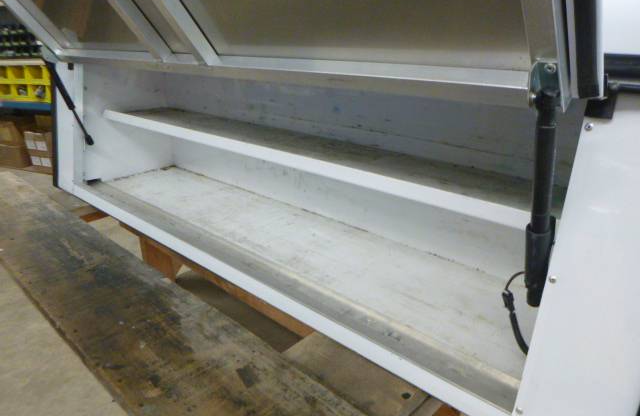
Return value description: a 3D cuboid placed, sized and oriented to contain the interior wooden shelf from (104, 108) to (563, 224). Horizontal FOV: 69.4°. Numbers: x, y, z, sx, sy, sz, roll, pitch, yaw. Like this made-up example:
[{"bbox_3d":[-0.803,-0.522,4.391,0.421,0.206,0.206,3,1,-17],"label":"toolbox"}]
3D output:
[{"bbox_3d":[-0.120,-0.198,1.339,1.665,0.036,0.262,18,28,39],"label":"interior wooden shelf"}]

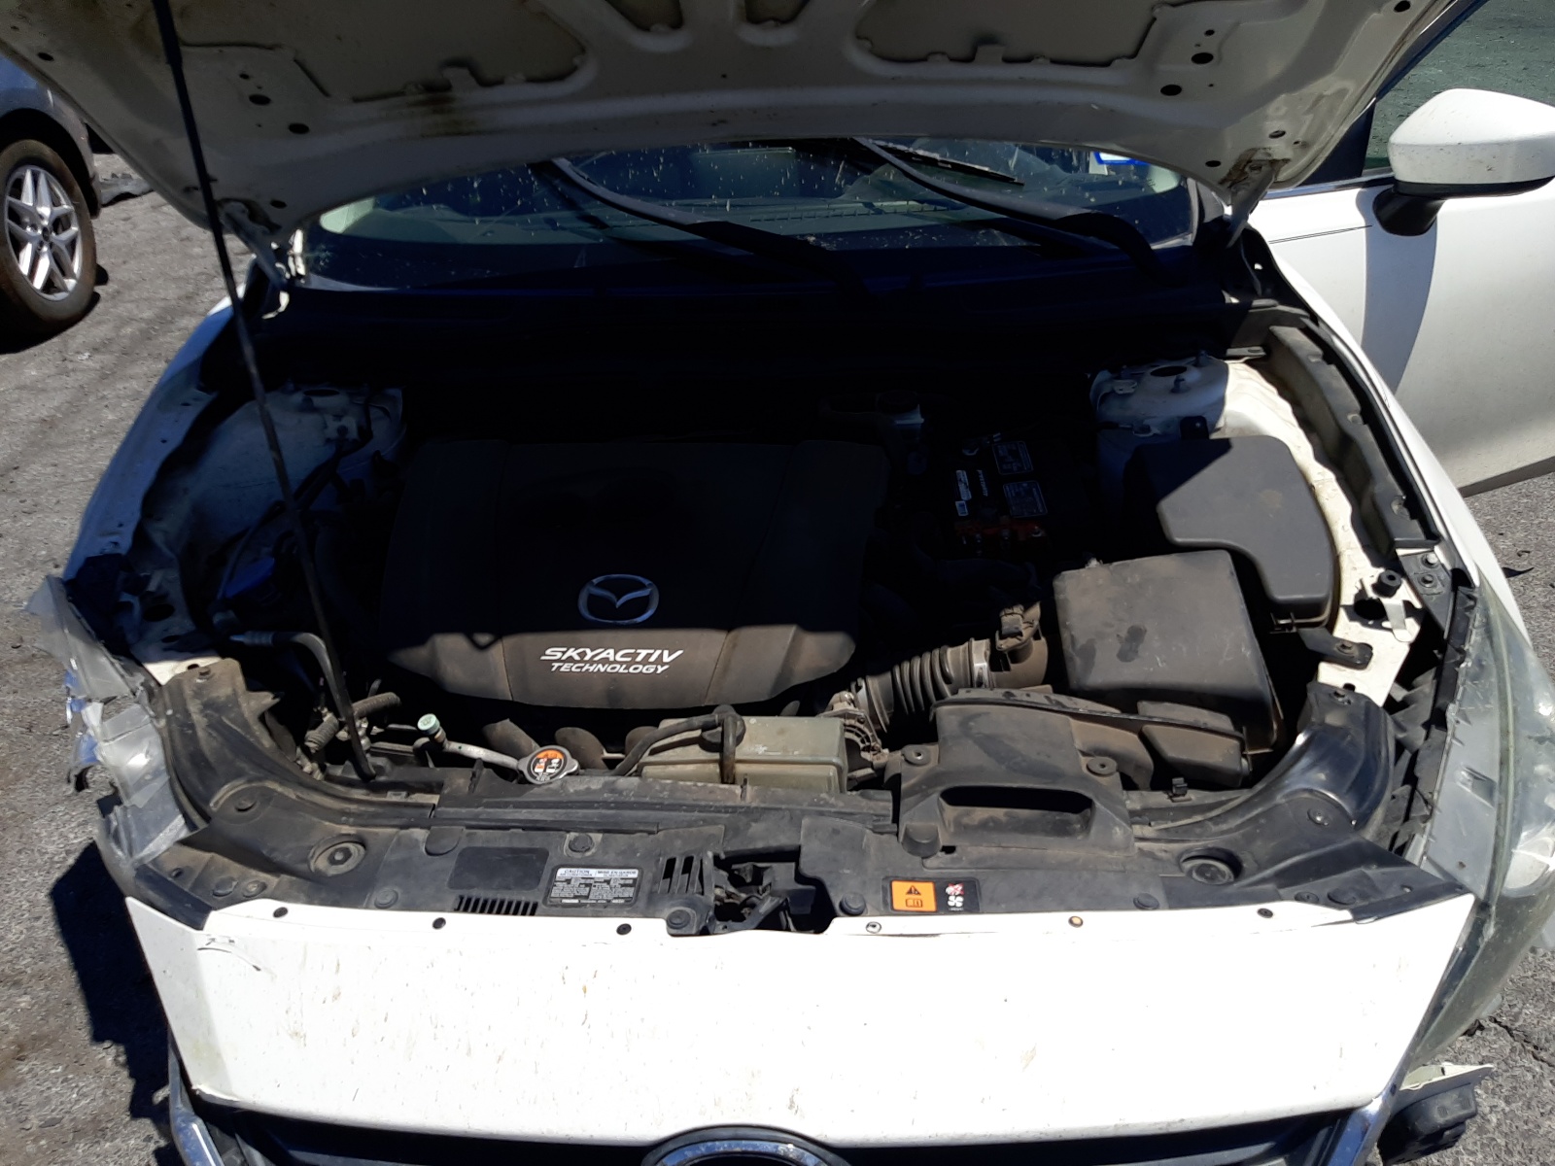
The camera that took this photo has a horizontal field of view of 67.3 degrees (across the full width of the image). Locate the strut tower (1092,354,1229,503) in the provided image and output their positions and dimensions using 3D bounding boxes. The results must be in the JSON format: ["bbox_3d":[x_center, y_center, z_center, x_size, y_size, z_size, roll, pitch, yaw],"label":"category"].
[{"bbox_3d":[0.505,-0.198,1.583,0.190,0.170,0.210,-1,32,0],"label":"strut tower"}]

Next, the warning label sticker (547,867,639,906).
[{"bbox_3d":[-0.160,0.263,1.016,0.078,0.002,0.044,-1,36,0],"label":"warning label sticker"}]

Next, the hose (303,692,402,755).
[{"bbox_3d":[-0.439,0.147,1.216,0.095,0.050,0.045,-12,34,-17],"label":"hose"}]

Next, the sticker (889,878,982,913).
[{"bbox_3d":[0.137,0.269,1.002,0.077,0.002,0.039,-1,36,0],"label":"sticker"}]

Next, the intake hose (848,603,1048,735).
[{"bbox_3d":[0.177,0.101,1.222,0.200,0.095,0.095,-12,34,-17],"label":"intake hose"}]

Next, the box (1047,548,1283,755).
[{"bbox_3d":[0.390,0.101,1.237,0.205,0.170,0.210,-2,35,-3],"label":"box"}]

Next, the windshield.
[{"bbox_3d":[-0.032,-0.782,1.988,1.370,0.110,0.900,-1,57,0],"label":"windshield"}]

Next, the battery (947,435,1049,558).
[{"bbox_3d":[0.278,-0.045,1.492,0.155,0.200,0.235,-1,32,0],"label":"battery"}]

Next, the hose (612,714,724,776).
[{"bbox_3d":[-0.104,0.154,1.142,0.105,0.045,0.040,-9,33,-13],"label":"hose"}]

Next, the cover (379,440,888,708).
[{"bbox_3d":[-0.157,-0.010,1.312,0.540,0.115,0.370,-1,42,0],"label":"cover"}]

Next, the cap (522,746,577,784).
[{"bbox_3d":[-0.223,0.179,1.138,0.055,0.022,0.042,-1,35,0],"label":"cap"}]

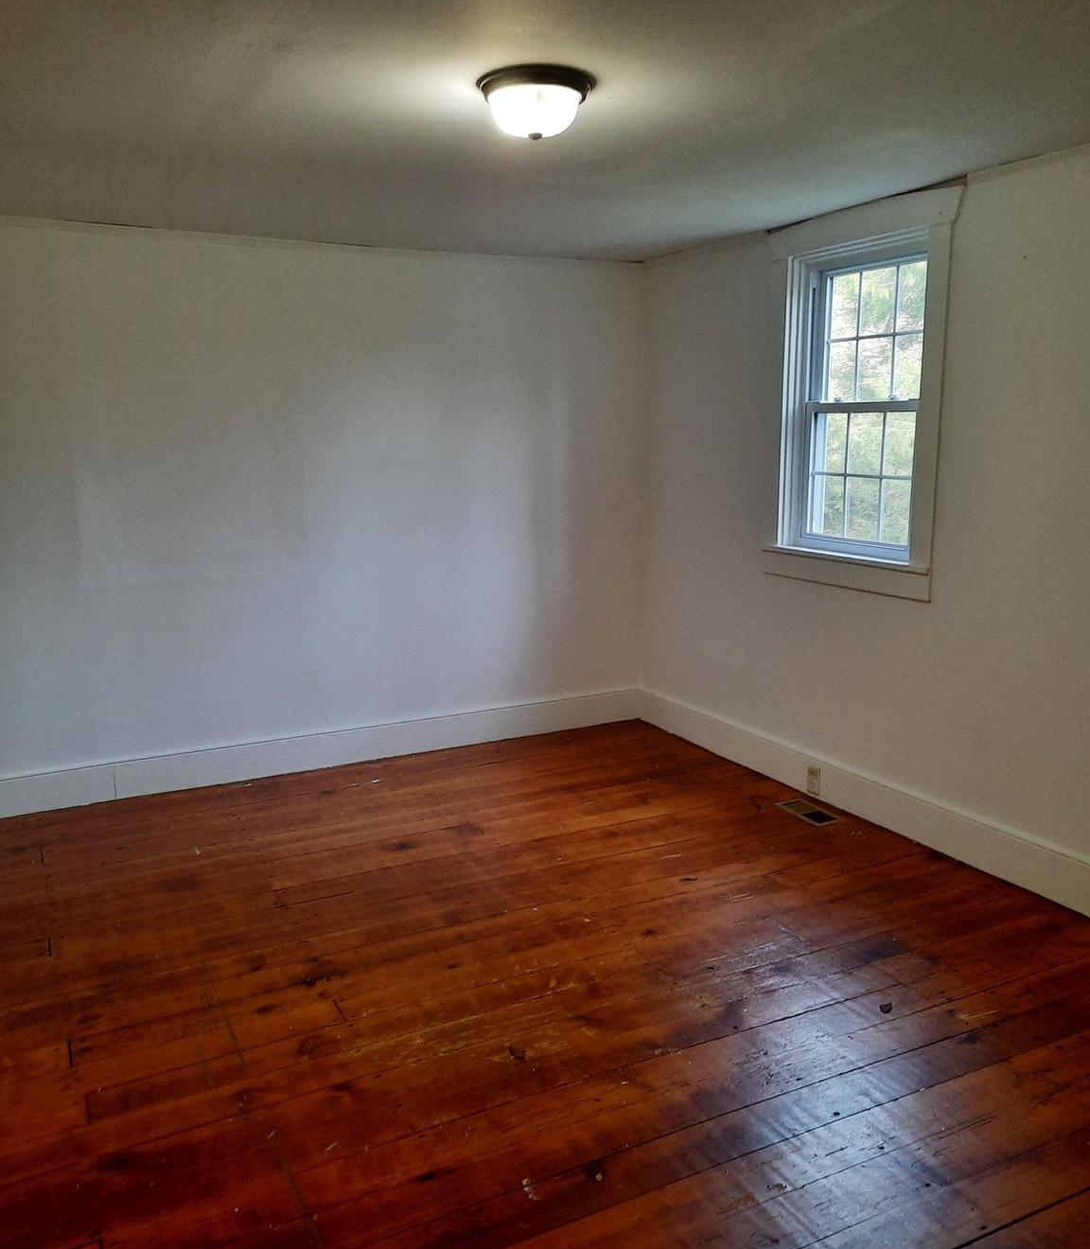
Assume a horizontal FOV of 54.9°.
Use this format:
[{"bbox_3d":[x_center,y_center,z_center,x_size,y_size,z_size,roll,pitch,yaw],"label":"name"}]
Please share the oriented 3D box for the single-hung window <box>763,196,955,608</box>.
[{"bbox_3d":[1.228,-0.868,4.175,0.090,1.454,1.013,-6,12,-27],"label":"single-hung window"}]

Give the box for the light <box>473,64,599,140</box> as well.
[{"bbox_3d":[-0.020,-1.252,2.559,0.289,0.130,0.289,0,11,0],"label":"light"}]

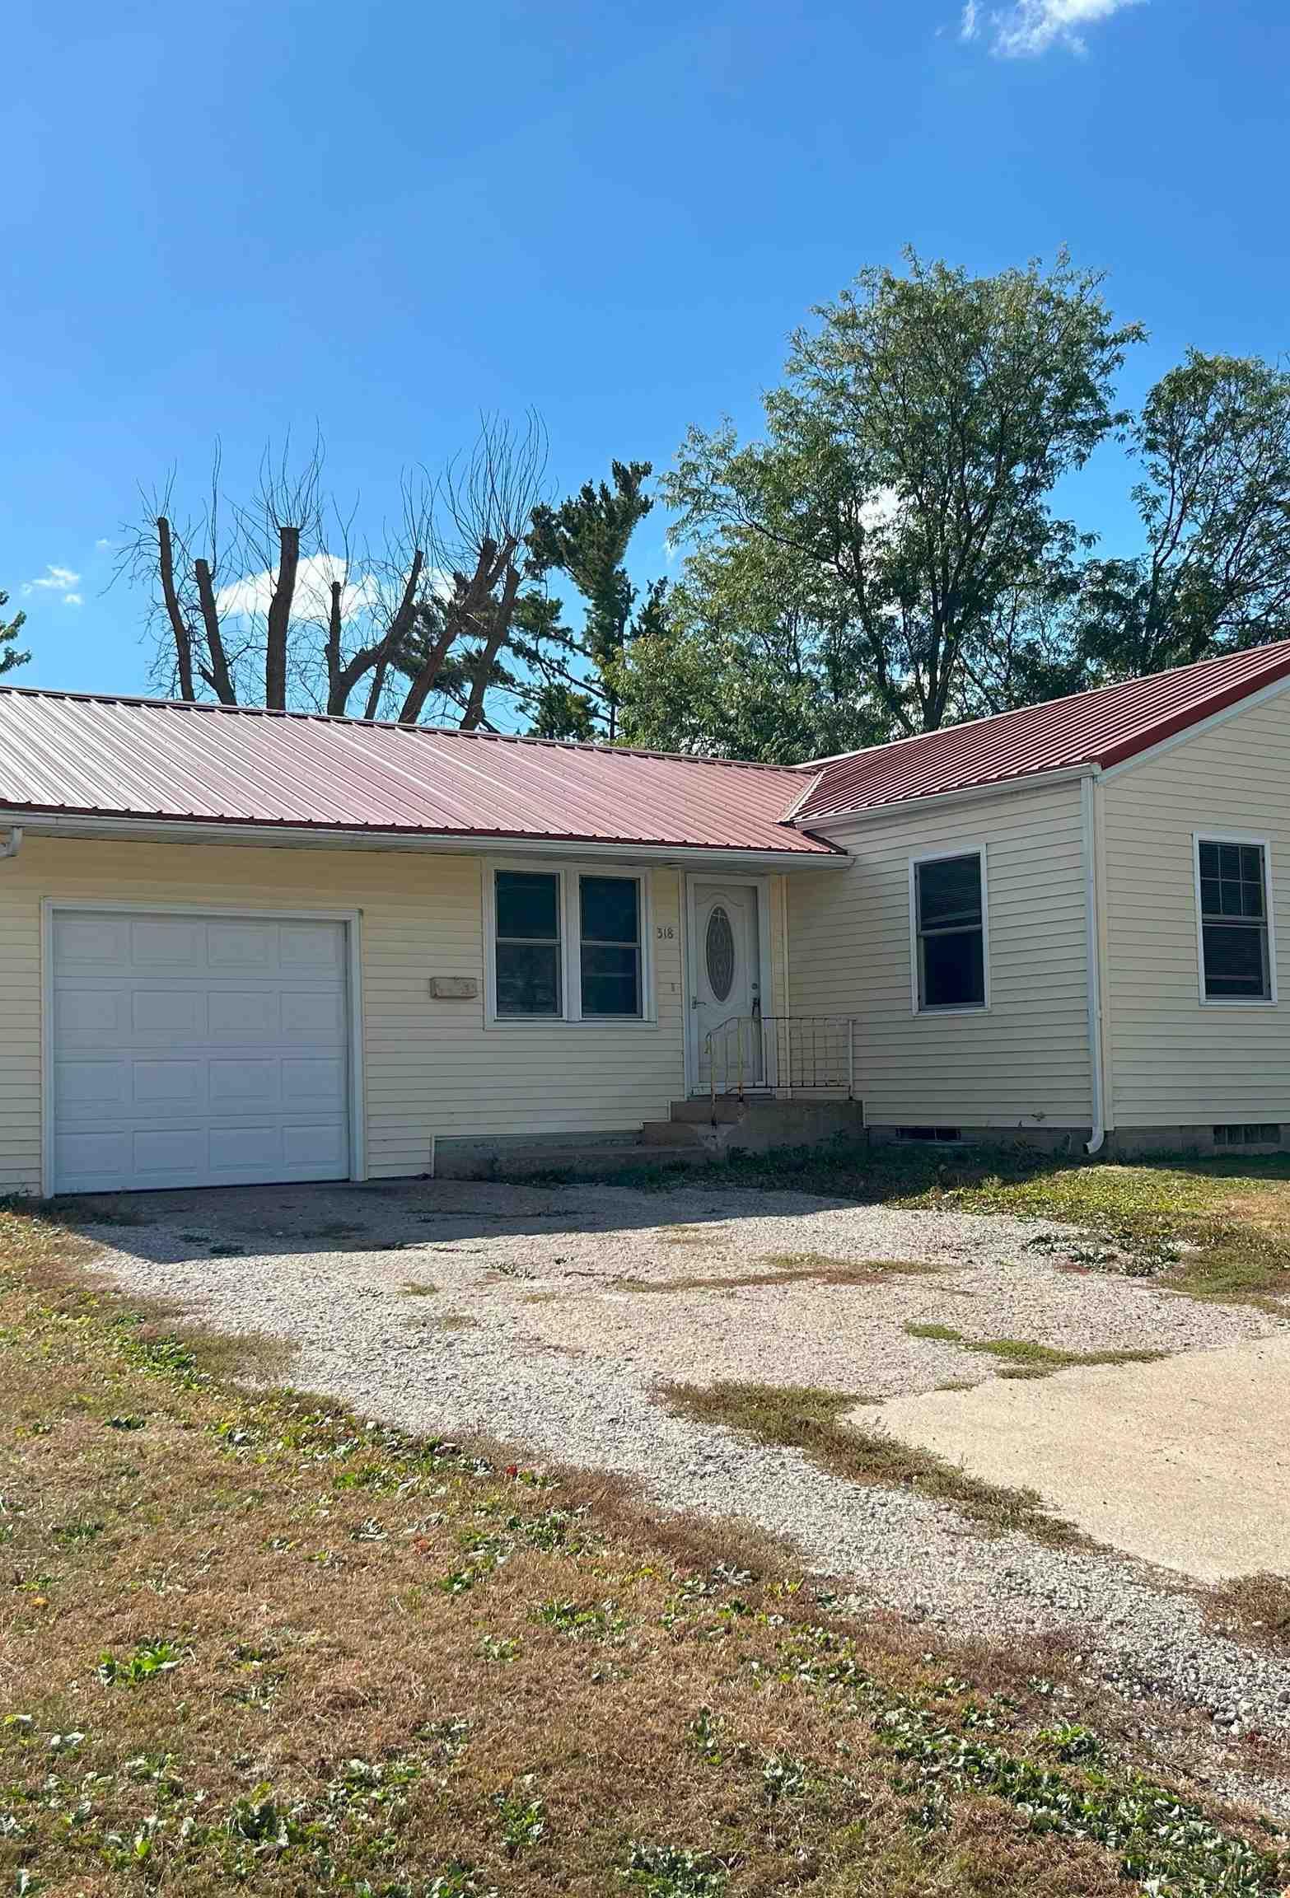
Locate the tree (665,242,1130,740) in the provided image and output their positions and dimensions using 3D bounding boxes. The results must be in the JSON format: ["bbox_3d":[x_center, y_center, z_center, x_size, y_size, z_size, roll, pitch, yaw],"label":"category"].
[{"bbox_3d":[4.267,-4.434,31.359,7.915,14.654,7.677,-1,-4,0],"label":"tree"}]

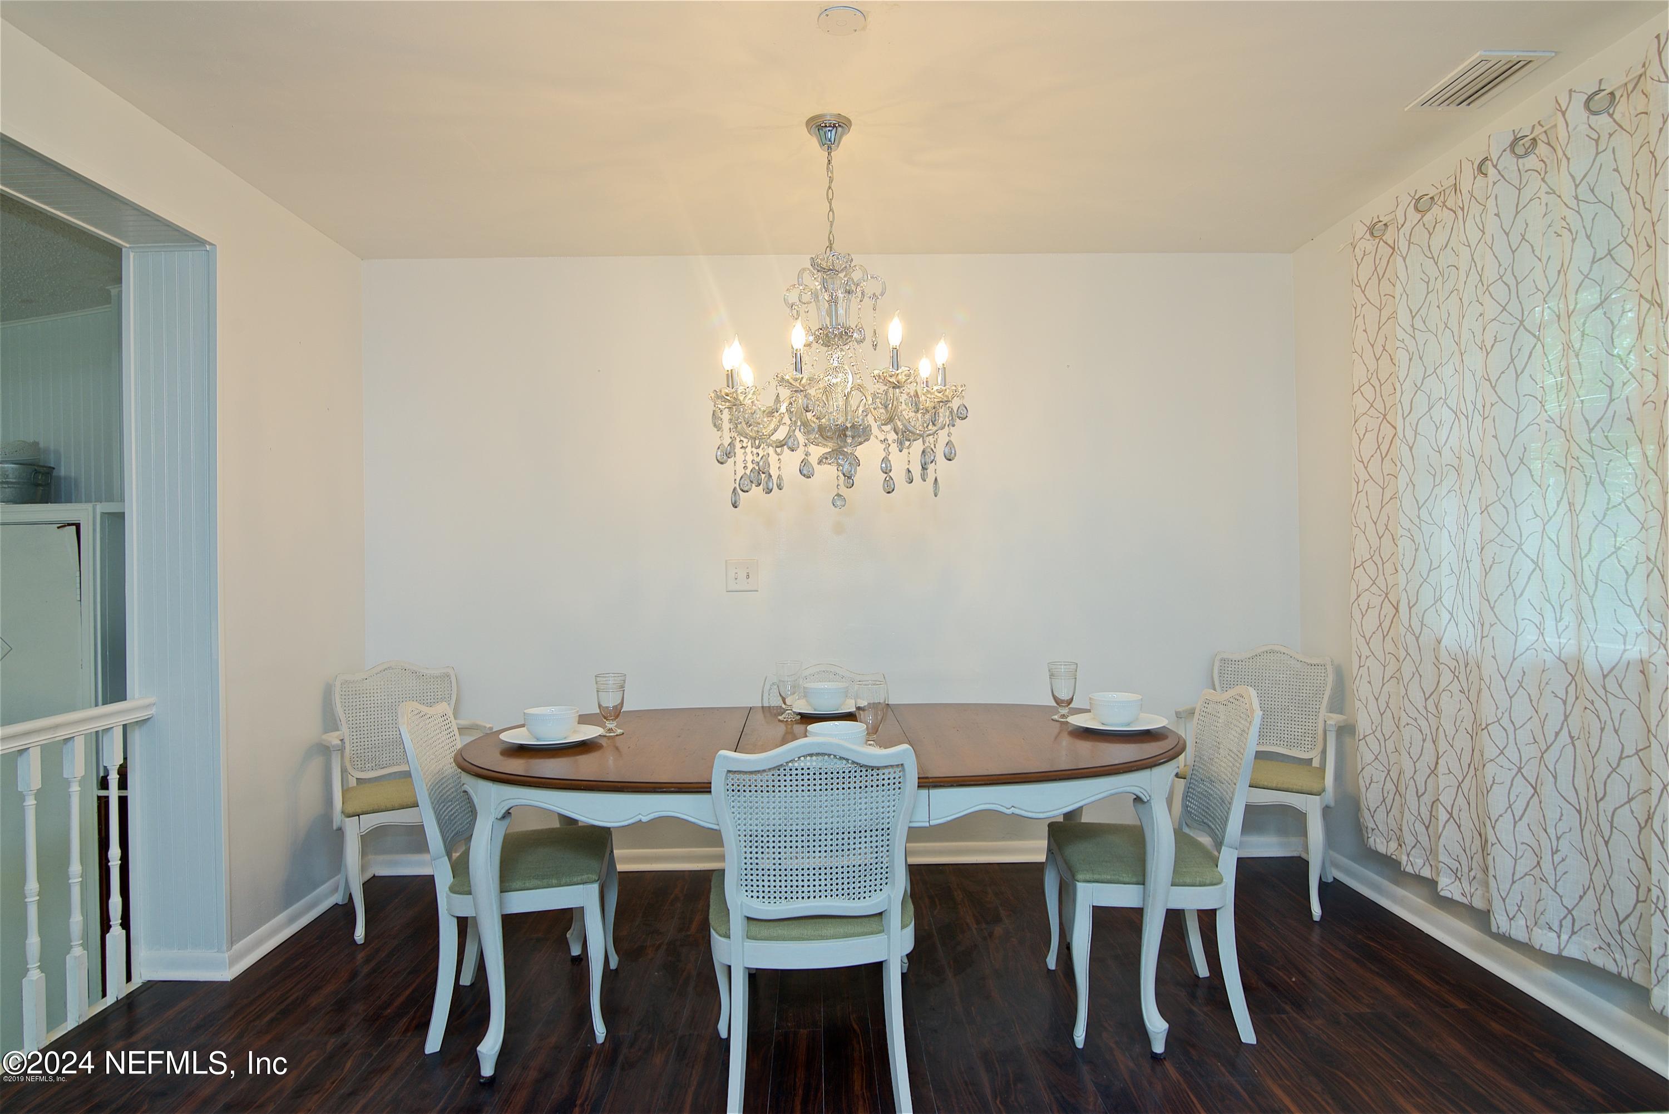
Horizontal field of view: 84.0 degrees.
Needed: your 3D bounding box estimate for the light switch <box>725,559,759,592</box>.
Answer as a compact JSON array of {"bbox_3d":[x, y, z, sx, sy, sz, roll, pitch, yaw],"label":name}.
[{"bbox_3d":[-0.366,0.078,3.692,0.122,0.122,0.014,-1,0,-1],"label":"light switch"}]

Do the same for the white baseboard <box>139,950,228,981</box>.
[{"bbox_3d":[-1.930,1.220,2.759,0.268,0.087,0.015,-1,0,-1],"label":"white baseboard"}]

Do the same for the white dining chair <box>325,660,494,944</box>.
[{"bbox_3d":[-1.521,0.823,3.335,0.550,0.870,0.536,-1,0,-35],"label":"white dining chair"}]

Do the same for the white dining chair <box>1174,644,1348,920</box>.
[{"bbox_3d":[1.570,0.776,3.419,0.550,0.870,0.536,-1,0,36],"label":"white dining chair"}]

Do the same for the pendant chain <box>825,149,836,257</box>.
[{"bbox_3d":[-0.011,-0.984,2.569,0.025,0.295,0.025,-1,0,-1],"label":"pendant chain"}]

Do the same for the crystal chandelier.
[{"bbox_3d":[0.000,-0.670,2.568,0.700,1.074,0.700,-1,0,-1],"label":"crystal chandelier"}]

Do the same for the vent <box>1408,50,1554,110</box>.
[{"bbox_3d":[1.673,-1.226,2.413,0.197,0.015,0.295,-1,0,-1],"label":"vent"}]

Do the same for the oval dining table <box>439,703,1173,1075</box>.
[{"bbox_3d":[-0.022,0.861,2.554,1.940,0.745,1.000,-1,0,-1],"label":"oval dining table"}]

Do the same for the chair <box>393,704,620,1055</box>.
[{"bbox_3d":[-0.874,0.812,2.544,0.545,0.868,0.485,-1,0,-9],"label":"chair"}]

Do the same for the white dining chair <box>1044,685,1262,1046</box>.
[{"bbox_3d":[0.866,0.785,2.514,0.545,0.868,0.485,-1,0,4],"label":"white dining chair"}]

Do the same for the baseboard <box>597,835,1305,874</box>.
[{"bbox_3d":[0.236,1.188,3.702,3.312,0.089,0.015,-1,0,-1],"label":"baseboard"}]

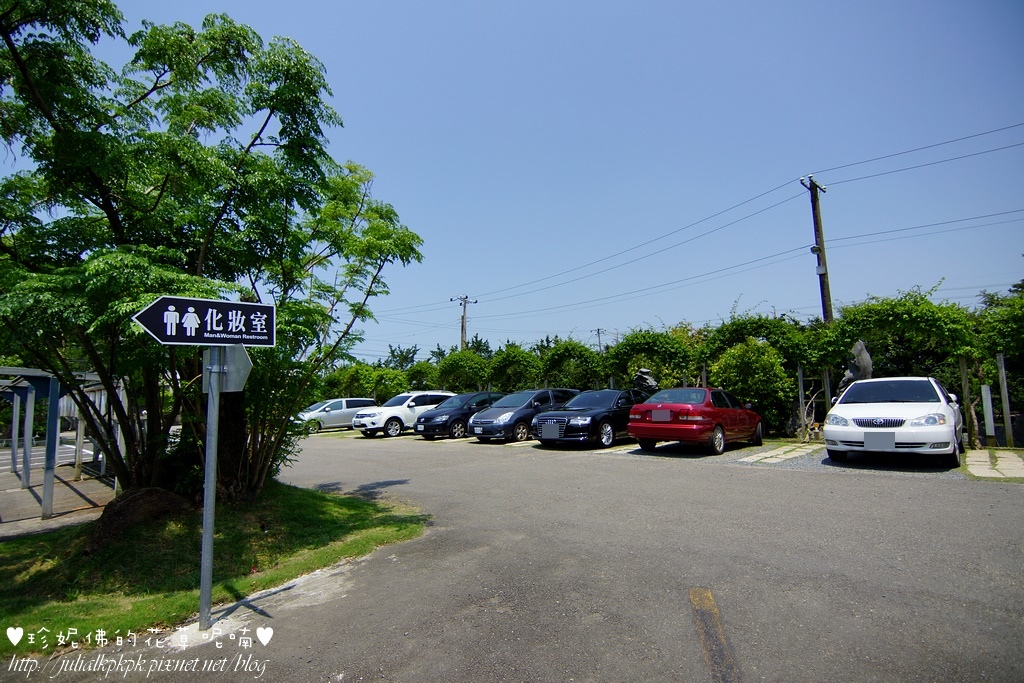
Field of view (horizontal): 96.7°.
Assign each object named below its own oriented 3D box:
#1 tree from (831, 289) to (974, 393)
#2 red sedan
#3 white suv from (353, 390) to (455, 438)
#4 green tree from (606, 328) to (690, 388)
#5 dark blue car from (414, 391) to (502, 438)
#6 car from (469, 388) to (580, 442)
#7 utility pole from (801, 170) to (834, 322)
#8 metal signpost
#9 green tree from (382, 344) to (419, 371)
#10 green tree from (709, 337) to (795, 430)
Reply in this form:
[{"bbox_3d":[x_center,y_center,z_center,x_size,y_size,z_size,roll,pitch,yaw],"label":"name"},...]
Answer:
[{"bbox_3d":[9.271,0.606,10.977,2.719,3.525,1.700,-8,-9,43],"label":"tree"},{"bbox_3d":[4.614,1.854,10.987,4.450,1.390,1.745,5,-10,-45],"label":"red sedan"},{"bbox_3d":[-4.122,2.916,18.592,1.850,1.700,4.640,-8,-9,43],"label":"white suv"},{"bbox_3d":[4.628,1.361,15.507,3.090,3.427,1.800,-8,-9,43],"label":"green tree"},{"bbox_3d":[-1.584,2.692,17.016,1.809,1.590,4.205,-9,-9,44],"label":"dark blue car"},{"bbox_3d":[0.620,2.399,15.260,1.745,1.600,4.550,-8,-9,43],"label":"car"},{"bbox_3d":[10.938,-1.551,15.844,0.900,8.827,0.400,-8,-9,43],"label":"utility pole"},{"bbox_3d":[-1.928,0.754,2.856,0.800,2.140,0.460,3,-8,-36],"label":"metal signpost"},{"bbox_3d":[-8.787,3.093,35.923,2.900,5.752,2.900,-2,-7,0],"label":"green tree"},{"bbox_3d":[7.022,1.309,13.423,2.150,2.866,2.000,-8,-9,43],"label":"green tree"}]

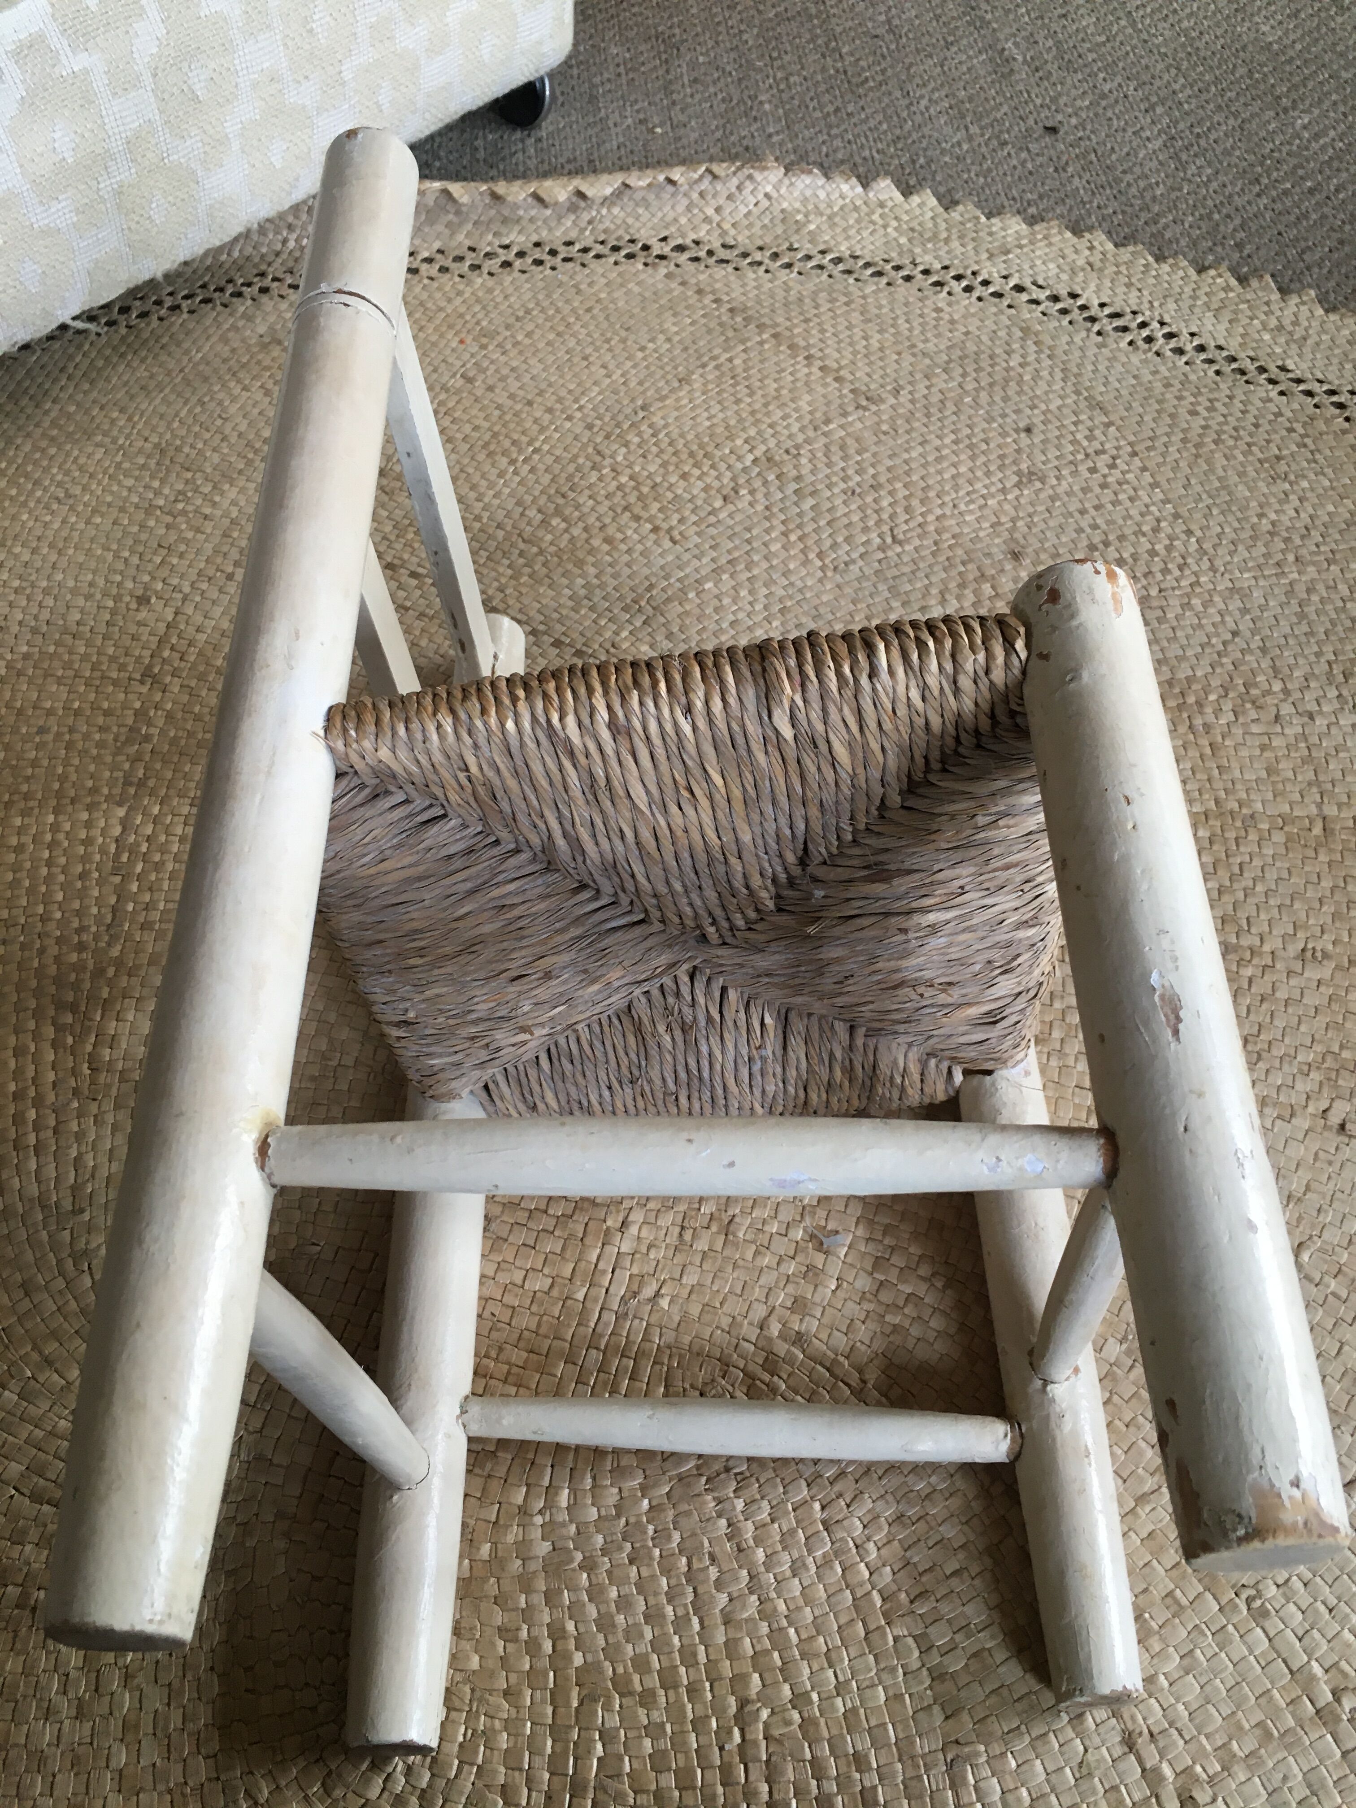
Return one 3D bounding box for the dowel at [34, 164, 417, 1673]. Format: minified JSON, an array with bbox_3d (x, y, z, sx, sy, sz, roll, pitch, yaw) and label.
[{"bbox_3d":[-0.128,-0.076,0.496,0.040,0.040,0.572,-2,57,3],"label":"dowel"}]

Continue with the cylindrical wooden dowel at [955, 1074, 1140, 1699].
[{"bbox_3d":[0.149,0.171,0.623,0.038,0.038,0.278,-3,53,2],"label":"cylindrical wooden dowel"}]

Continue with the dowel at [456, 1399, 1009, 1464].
[{"bbox_3d":[0.023,0.210,0.605,0.218,0.022,0.022,0,55,5],"label":"dowel"}]

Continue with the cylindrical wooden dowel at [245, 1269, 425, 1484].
[{"bbox_3d":[-0.115,0.157,0.498,0.022,0.218,0.022,-5,56,3],"label":"cylindrical wooden dowel"}]

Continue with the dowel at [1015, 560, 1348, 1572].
[{"bbox_3d":[0.125,0.021,0.399,0.038,0.038,0.278,-3,59,2],"label":"dowel"}]

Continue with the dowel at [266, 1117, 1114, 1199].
[{"bbox_3d":[0.000,0.065,0.389,0.218,0.021,0.021,-1,54,7],"label":"dowel"}]

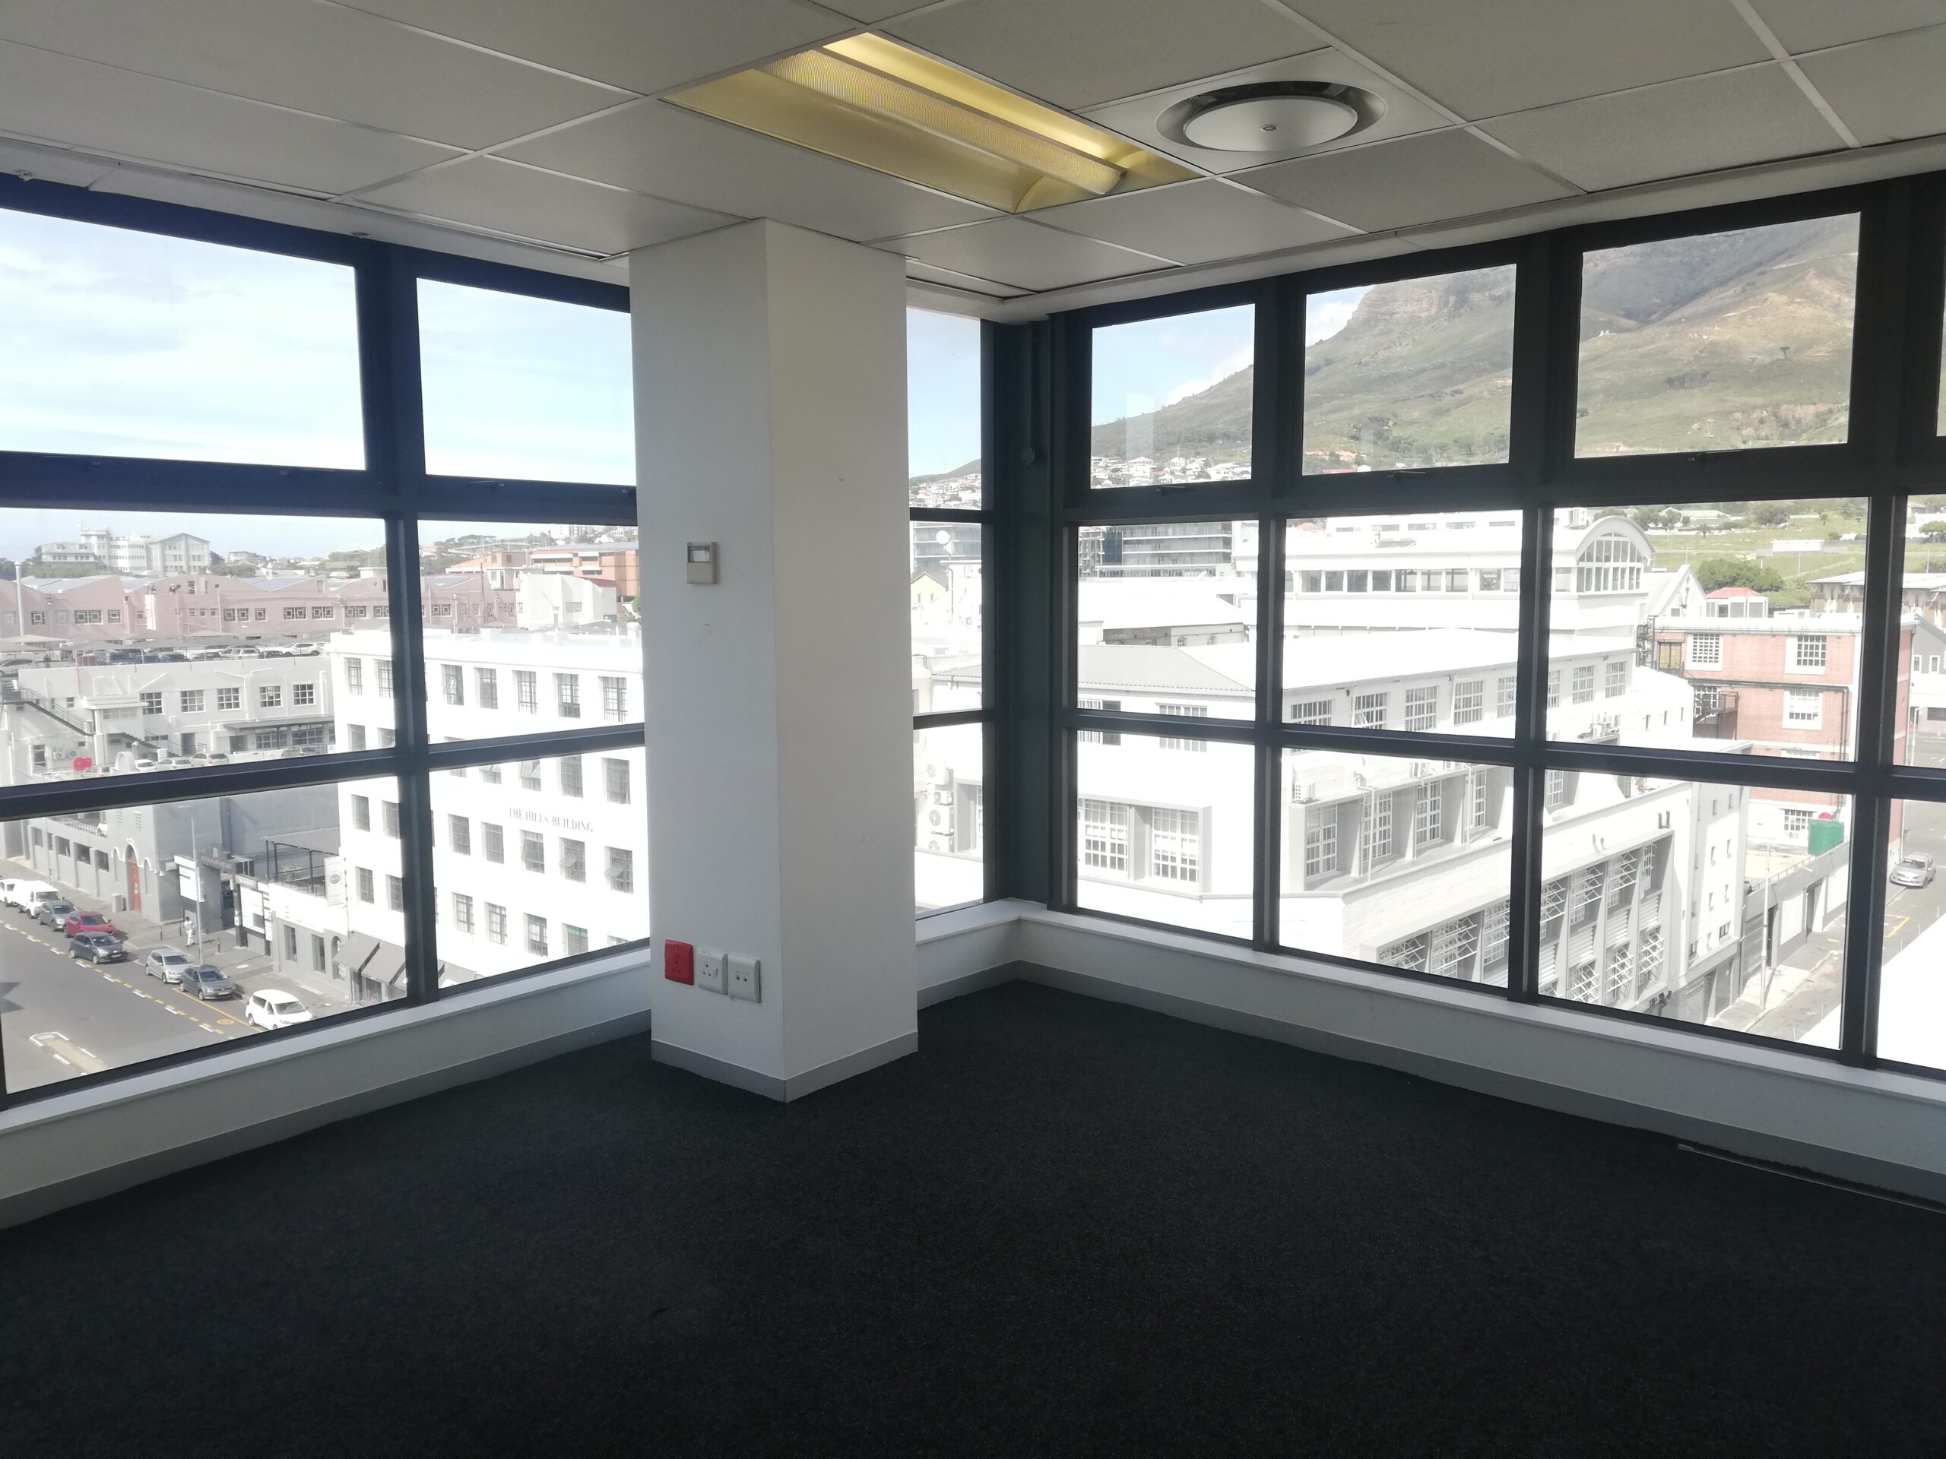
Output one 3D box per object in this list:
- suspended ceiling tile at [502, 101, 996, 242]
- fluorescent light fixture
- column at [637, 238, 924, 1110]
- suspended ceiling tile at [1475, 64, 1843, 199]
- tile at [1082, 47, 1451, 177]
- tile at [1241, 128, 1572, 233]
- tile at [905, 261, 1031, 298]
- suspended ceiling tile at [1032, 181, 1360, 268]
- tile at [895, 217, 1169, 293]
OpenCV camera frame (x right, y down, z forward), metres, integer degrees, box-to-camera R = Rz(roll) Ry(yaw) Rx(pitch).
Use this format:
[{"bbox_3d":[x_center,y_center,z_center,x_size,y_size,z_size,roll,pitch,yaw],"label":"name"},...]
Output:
[{"bbox_3d":[-0.501,-1.335,3.564,0.576,0.020,1.176,5,8,39],"label":"suspended ceiling tile"},{"bbox_3d":[-0.036,-1.333,3.183,0.576,0.090,1.176,5,8,39],"label":"fluorescent light fixture"},{"bbox_3d":[-0.591,-0.191,4.433,0.592,2.435,0.564,5,8,39],"label":"column"},{"bbox_3d":[1.523,-1.306,3.199,0.576,0.020,0.768,5,8,39],"label":"suspended ceiling tile"},{"bbox_3d":[0.618,-1.286,3.040,0.576,0.020,0.576,5,8,39],"label":"tile"},{"bbox_3d":[1.073,-1.346,3.595,0.576,0.020,0.816,5,8,39],"label":"tile"},{"bbox_3d":[-0.060,-1.456,4.701,0.138,0.020,0.696,5,8,39],"label":"tile"},{"bbox_3d":[0.618,-1.384,3.984,0.576,0.020,0.846,5,8,39],"label":"suspended ceiling tile"},{"bbox_3d":[0.161,-1.423,4.371,0.576,0.020,0.870,5,8,39],"label":"tile"}]

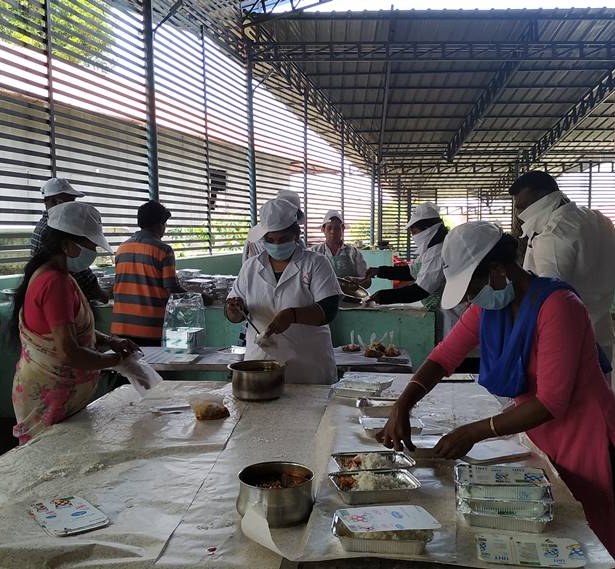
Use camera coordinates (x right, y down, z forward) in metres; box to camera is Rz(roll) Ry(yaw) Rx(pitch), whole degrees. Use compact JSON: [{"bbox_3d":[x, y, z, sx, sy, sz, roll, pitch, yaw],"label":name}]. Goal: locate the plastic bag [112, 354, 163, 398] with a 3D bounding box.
[{"bbox_3d":[-0.600,0.322,1.863,0.100,0.140,0.160,3,7,30],"label":"plastic bag"}]

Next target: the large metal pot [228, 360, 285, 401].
[{"bbox_3d":[-0.206,0.389,2.122,0.220,0.120,0.220,0,6,0],"label":"large metal pot"}]

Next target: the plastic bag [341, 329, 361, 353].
[{"bbox_3d":[0.242,0.313,2.888,0.095,0.120,0.090,0,6,0],"label":"plastic bag"}]

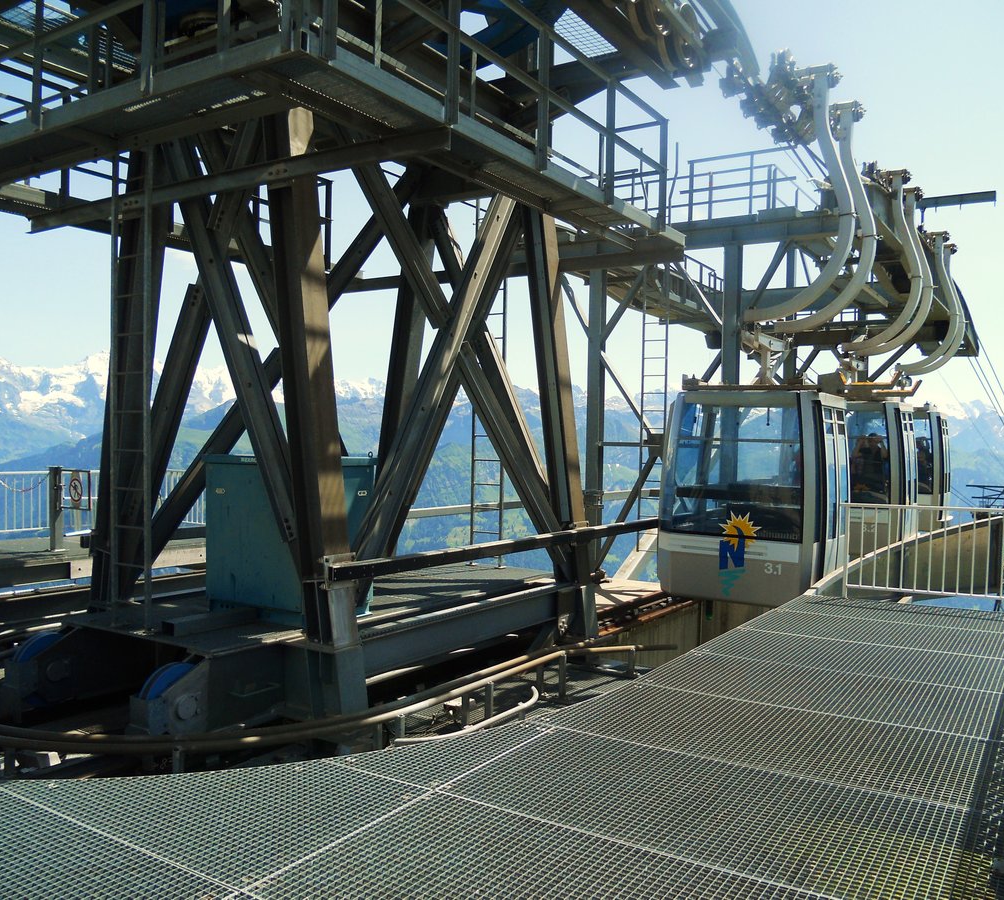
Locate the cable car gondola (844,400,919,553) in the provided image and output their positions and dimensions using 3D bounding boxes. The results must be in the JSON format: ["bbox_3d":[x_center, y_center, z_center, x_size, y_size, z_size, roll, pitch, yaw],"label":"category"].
[{"bbox_3d":[5.690,0.407,15.257,1.820,2.350,1.900,2,1,32],"label":"cable car gondola"}]

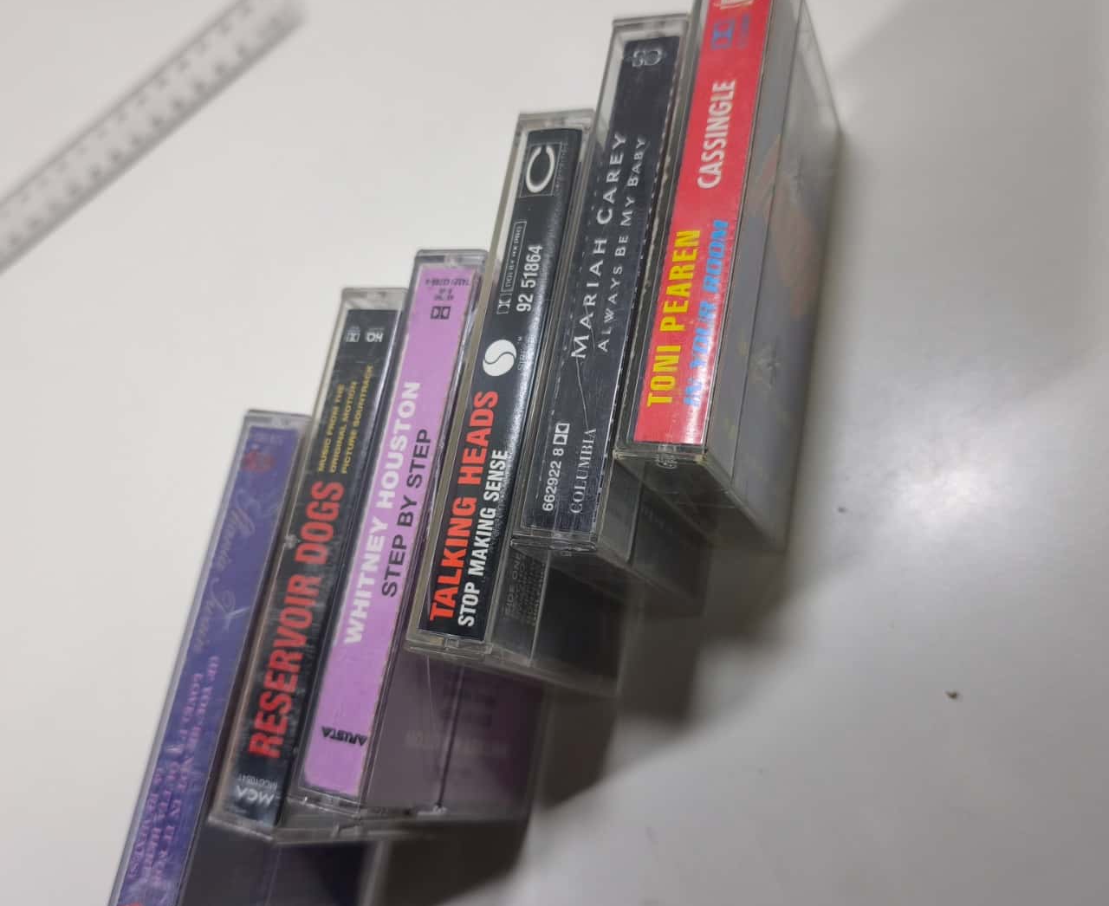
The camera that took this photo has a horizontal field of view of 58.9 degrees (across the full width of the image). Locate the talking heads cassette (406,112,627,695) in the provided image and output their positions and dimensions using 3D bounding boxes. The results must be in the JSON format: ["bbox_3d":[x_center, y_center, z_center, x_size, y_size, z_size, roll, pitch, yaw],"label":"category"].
[{"bbox_3d":[0.004,-0.007,0.216,0.017,0.070,0.109,4,75,25],"label":"talking heads cassette"}]

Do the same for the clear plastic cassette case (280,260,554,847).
[{"bbox_3d":[-0.018,0.021,0.216,0.017,0.070,0.109,4,75,25],"label":"clear plastic cassette case"}]

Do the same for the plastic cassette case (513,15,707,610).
[{"bbox_3d":[0.023,-0.025,0.215,0.017,0.070,0.109,4,75,25],"label":"plastic cassette case"}]

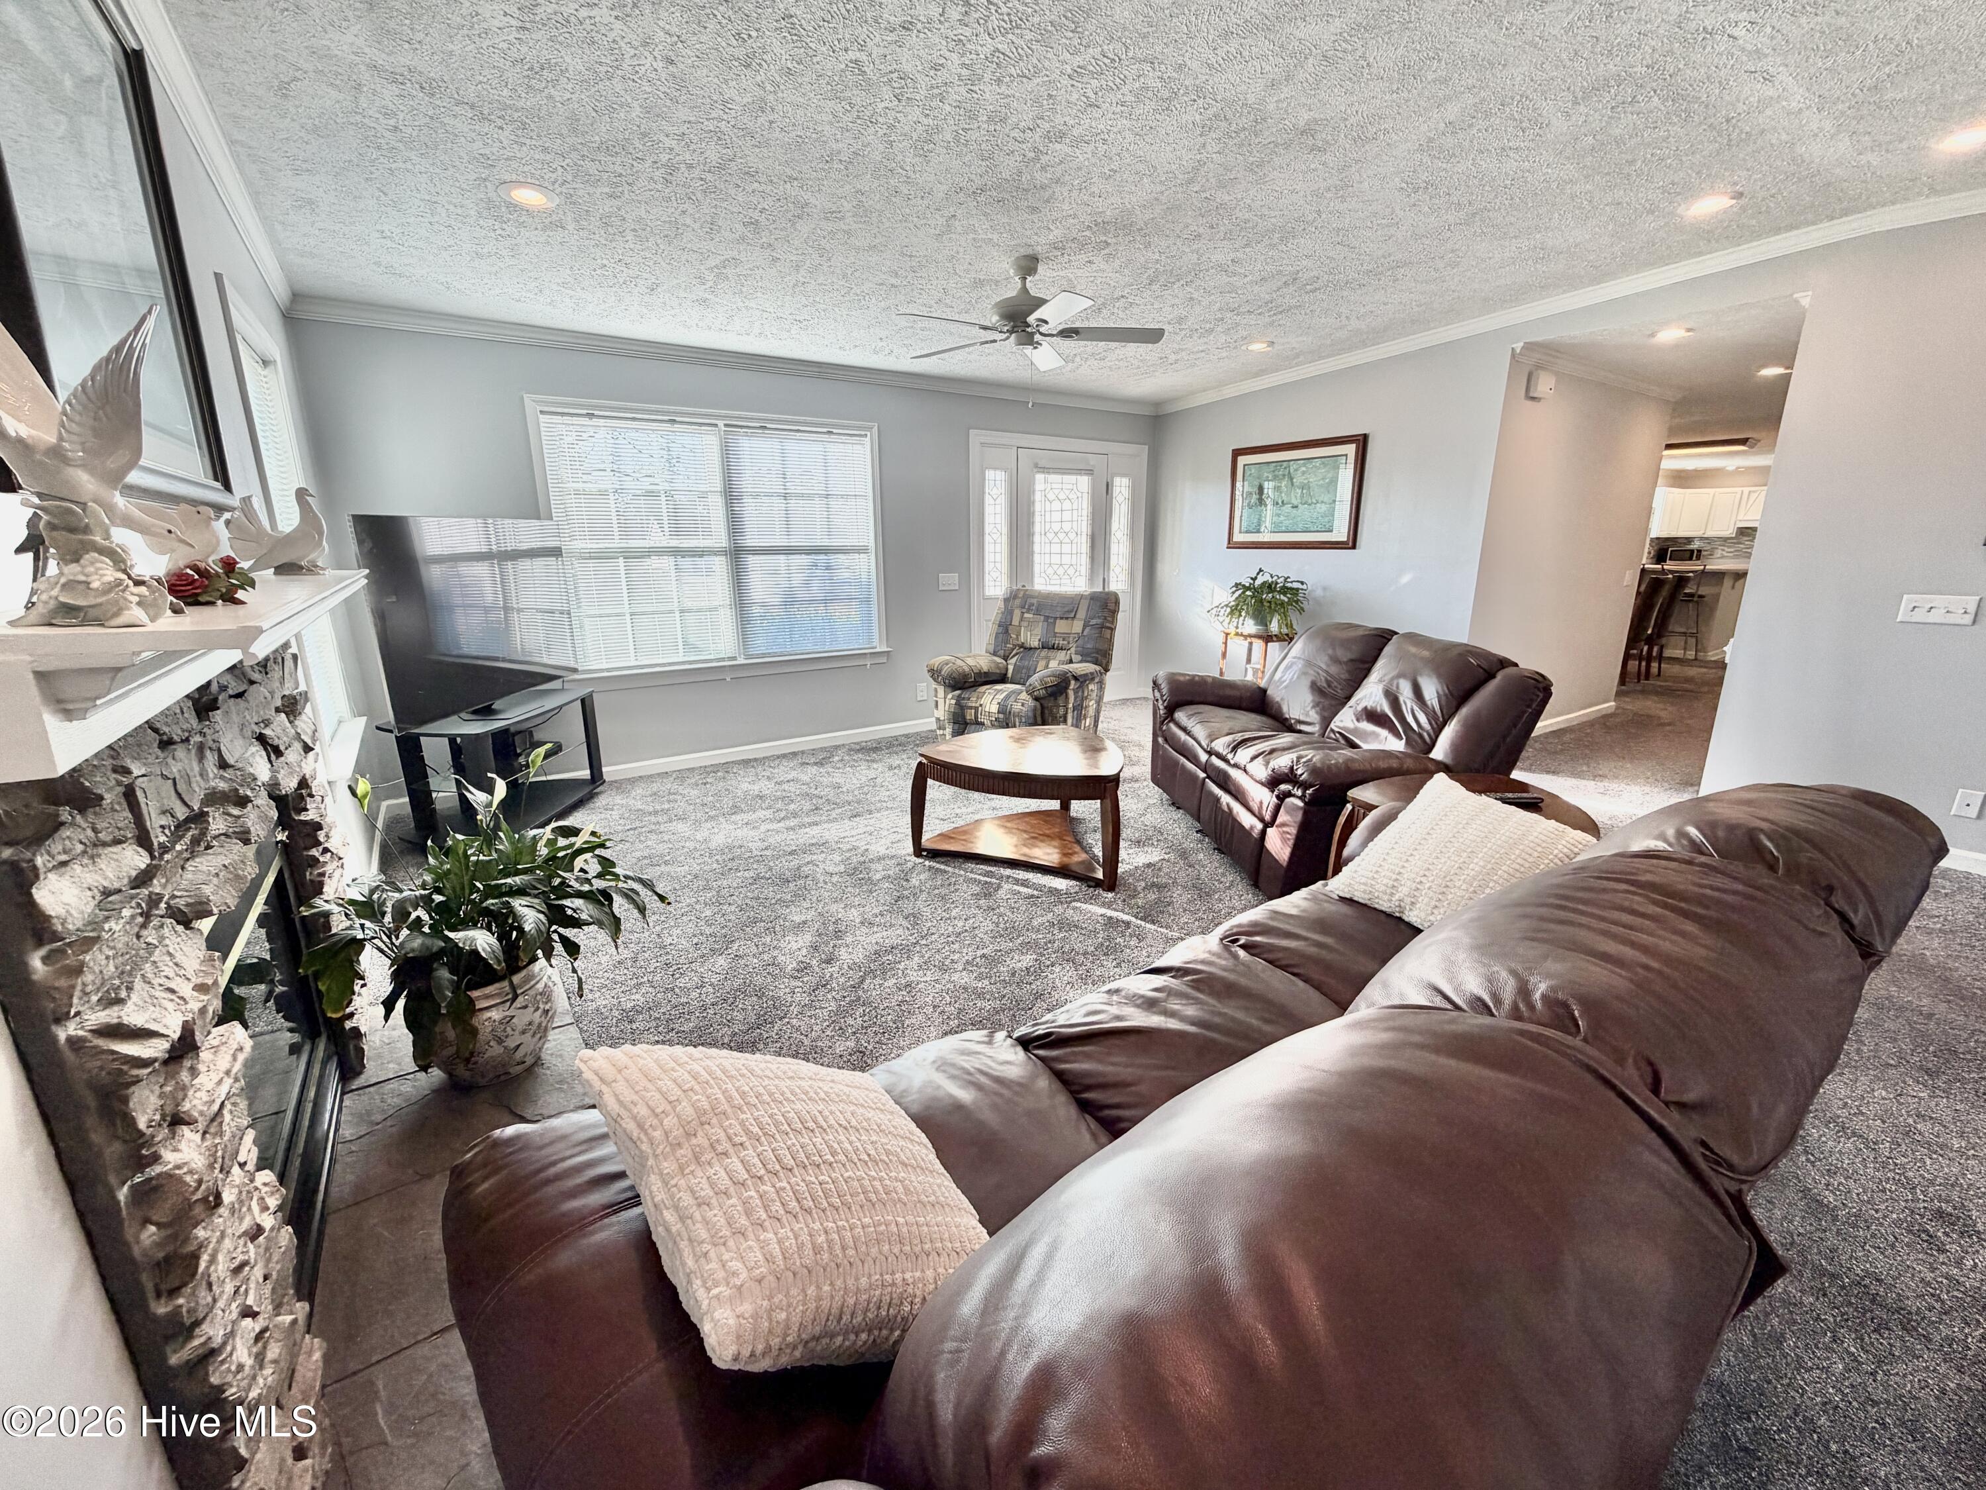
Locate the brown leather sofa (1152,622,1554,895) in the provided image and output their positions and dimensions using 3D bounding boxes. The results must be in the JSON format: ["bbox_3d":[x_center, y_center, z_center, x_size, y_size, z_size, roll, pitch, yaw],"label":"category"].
[{"bbox_3d":[1.489,-0.043,3.777,0.980,0.940,1.610,-2,15,-7],"label":"brown leather sofa"}]

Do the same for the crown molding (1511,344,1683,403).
[{"bbox_3d":[4.072,-2.430,5.267,2.780,0.100,0.080,-10,18,-34],"label":"crown molding"}]

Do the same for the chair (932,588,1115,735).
[{"bbox_3d":[0.229,-0.440,5.195,0.940,1.040,0.920,8,16,29],"label":"chair"}]

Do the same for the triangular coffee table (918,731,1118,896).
[{"bbox_3d":[0.204,0.273,3.544,0.930,0.475,0.880,-10,17,-34],"label":"triangular coffee table"}]

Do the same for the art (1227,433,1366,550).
[{"bbox_3d":[2.131,-1.778,5.757,0.030,0.735,1.080,-10,18,-34],"label":"art"}]

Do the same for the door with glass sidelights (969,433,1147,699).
[{"bbox_3d":[0.555,-1.330,6.470,1.780,2.130,0.110,-10,17,-34],"label":"door with glass sidelights"}]

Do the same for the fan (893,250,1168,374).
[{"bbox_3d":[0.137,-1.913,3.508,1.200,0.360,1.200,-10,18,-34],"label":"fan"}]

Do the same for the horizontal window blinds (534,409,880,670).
[{"bbox_3d":[-1.576,-1.210,4.885,1.900,1.380,0.060,-10,18,-34],"label":"horizontal window blinds"}]

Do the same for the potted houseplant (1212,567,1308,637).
[{"bbox_3d":[1.895,-1.009,5.690,0.620,0.450,0.640,-10,18,-34],"label":"potted houseplant"}]

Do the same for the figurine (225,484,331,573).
[{"bbox_3d":[-1.582,-0.471,1.784,0.110,0.180,0.170,9,17,34],"label":"figurine"}]

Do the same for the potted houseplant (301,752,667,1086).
[{"bbox_3d":[-1.293,0.454,2.129,0.790,0.830,0.740,-10,18,-34],"label":"potted houseplant"}]

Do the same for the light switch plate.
[{"bbox_3d":[3.993,-0.568,3.391,0.012,0.115,0.212,-10,18,-34],"label":"light switch plate"}]

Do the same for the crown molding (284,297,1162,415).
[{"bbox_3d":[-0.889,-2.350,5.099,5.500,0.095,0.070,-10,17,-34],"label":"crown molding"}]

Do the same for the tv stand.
[{"bbox_3d":[-2.467,0.118,3.984,0.550,0.585,1.090,-1,14,-1],"label":"tv stand"}]

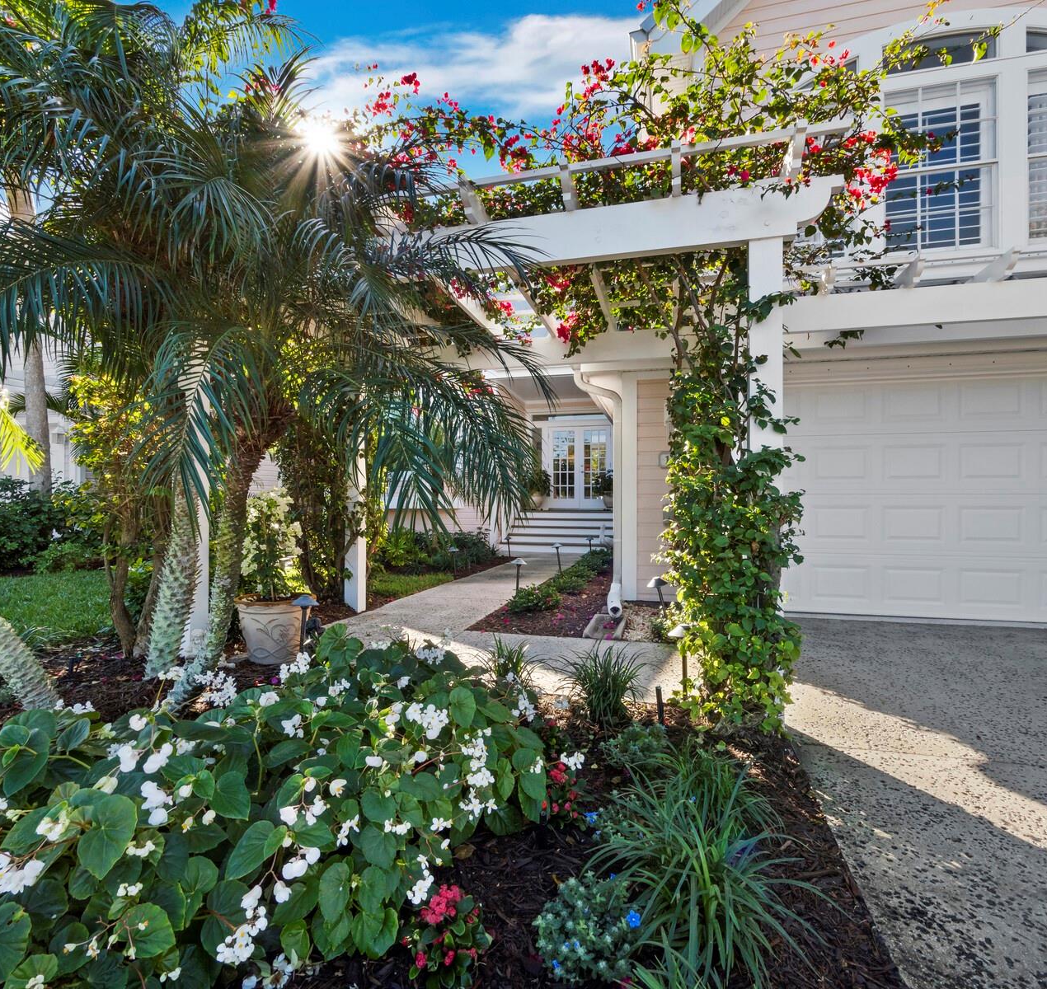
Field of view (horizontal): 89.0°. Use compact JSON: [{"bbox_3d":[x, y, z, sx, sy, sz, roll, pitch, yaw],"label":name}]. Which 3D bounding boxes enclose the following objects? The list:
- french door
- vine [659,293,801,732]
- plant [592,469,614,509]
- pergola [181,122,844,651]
[{"bbox_3d":[1.380,-0.685,13.100,1.540,2.060,0.100,0,0,12],"label":"french door"},{"bbox_3d":[0.985,0.080,2.570,0.610,2.040,0.520,0,0,15],"label":"vine"},{"bbox_3d":[2.020,-0.130,12.500,0.780,0.960,0.750,0,0,12],"label":"plant"},{"bbox_3d":[-0.235,-0.250,3.870,3.950,2.710,2.420,0,0,15],"label":"pergola"}]

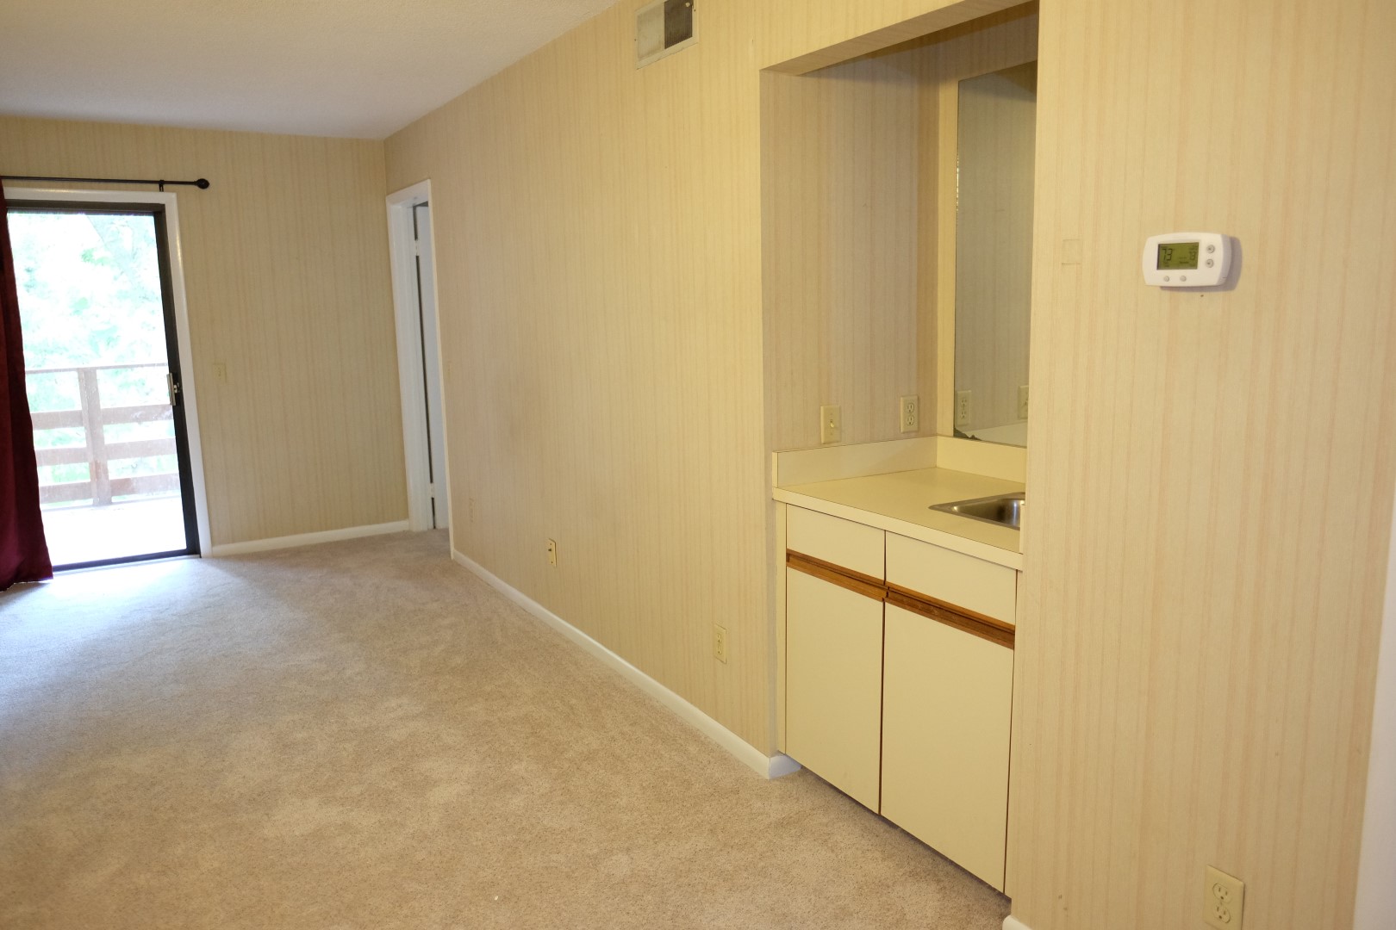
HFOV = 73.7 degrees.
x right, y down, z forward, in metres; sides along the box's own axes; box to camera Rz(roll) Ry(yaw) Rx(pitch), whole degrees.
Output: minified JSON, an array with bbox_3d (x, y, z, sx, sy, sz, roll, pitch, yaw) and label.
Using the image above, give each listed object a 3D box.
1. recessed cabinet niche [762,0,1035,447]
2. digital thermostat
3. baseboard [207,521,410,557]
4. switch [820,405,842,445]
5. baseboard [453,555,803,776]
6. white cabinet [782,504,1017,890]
[{"bbox_3d":[0.718,-0.524,2.416,0.686,1.057,0.900,-7,12,-32],"label":"recessed cabinet niche"},{"bbox_3d":[0.832,-0.349,1.583,0.035,0.090,0.146,-7,12,-32],"label":"digital thermostat"},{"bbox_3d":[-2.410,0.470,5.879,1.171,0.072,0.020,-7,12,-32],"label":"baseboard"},{"bbox_3d":[0.404,-0.123,2.812,0.077,0.113,0.008,-7,12,-32],"label":"switch"},{"bbox_3d":[-0.563,0.729,4.174,0.126,0.077,3.094,-7,12,-32],"label":"baseboard"},{"bbox_3d":[0.744,0.526,2.600,0.641,0.810,0.857,-7,12,-32],"label":"white cabinet"}]

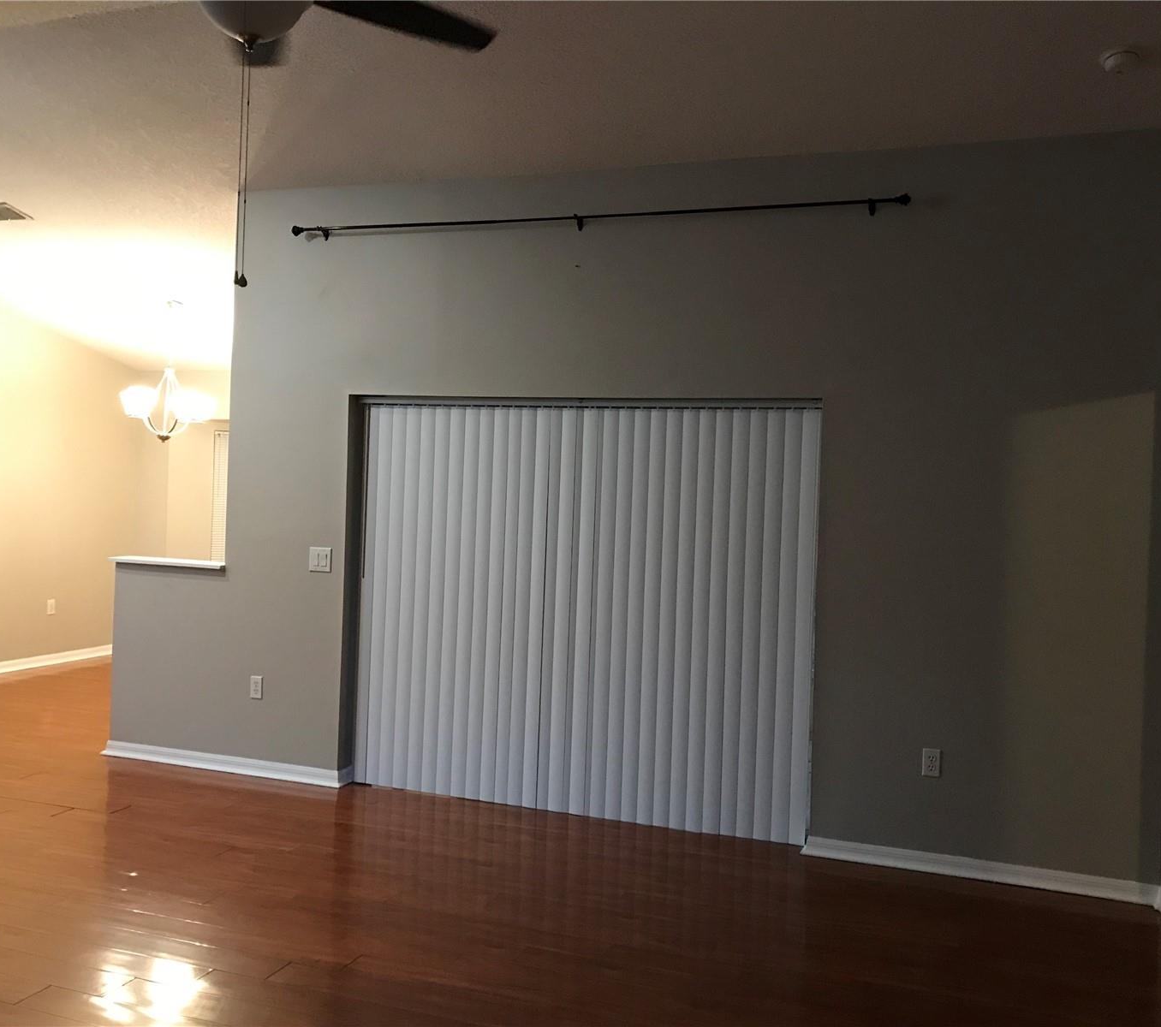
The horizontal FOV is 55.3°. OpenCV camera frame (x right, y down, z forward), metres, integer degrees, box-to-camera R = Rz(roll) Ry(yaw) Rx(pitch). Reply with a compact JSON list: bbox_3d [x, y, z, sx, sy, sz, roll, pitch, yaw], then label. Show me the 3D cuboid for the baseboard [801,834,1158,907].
[{"bbox_3d":[1.626,1.477,4.612,1.390,0.083,0.020,2,1,19],"label":"baseboard"}]

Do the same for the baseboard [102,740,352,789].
[{"bbox_3d":[-1.917,1.330,5.927,1.500,0.083,0.130,2,1,19],"label":"baseboard"}]

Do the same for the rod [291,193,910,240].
[{"bbox_3d":[-0.040,-1.369,5.158,3.025,0.068,0.100,2,1,19],"label":"rod"}]

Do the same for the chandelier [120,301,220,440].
[{"bbox_3d":[-2.902,-1.000,7.785,0.640,0.970,0.640,2,1,19],"label":"chandelier"}]

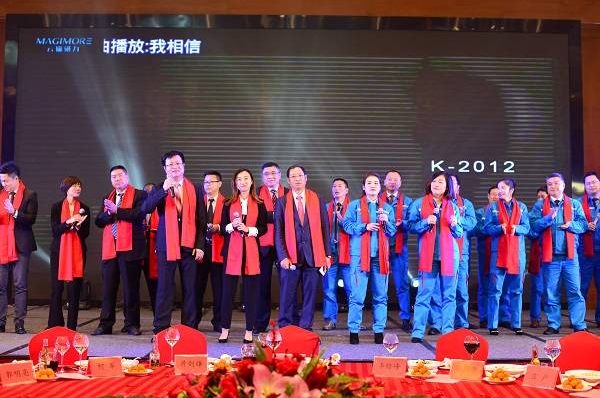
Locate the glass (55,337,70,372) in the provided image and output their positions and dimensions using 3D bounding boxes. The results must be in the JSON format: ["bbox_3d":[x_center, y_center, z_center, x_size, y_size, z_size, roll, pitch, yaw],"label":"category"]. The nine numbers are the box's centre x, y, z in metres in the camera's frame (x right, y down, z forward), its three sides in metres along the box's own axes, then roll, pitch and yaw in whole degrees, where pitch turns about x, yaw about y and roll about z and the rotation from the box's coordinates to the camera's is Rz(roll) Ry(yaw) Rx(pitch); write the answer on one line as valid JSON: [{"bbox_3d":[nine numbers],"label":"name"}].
[{"bbox_3d":[-1.419,0.930,4.980,0.087,0.220,0.087,0,-3,0],"label":"glass"}]

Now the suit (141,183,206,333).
[{"bbox_3d":[-1.230,0.588,8.100,0.600,1.500,0.400,1,-3,-3],"label":"suit"}]

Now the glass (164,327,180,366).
[{"bbox_3d":[-0.758,0.881,4.957,0.092,0.232,0.092,0,-3,0],"label":"glass"}]

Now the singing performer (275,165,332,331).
[{"bbox_3d":[0.041,0.518,8.550,0.580,1.720,0.340,0,-3,-3],"label":"singing performer"}]

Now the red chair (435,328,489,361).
[{"bbox_3d":[1.092,1.376,5.742,0.430,0.940,0.530,-1,-4,16],"label":"red chair"}]

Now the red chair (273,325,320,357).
[{"bbox_3d":[-0.030,1.330,5.459,0.440,0.950,0.540,0,-3,0],"label":"red chair"}]

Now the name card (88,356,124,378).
[{"bbox_3d":[-1.131,0.983,4.880,0.195,0.115,0.080,1,-4,-17],"label":"name card"}]

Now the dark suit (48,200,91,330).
[{"bbox_3d":[-2.412,0.696,8.720,0.430,1.380,0.310,1,-4,-14],"label":"dark suit"}]

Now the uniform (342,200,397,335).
[{"bbox_3d":[0.662,0.642,8.050,0.530,1.330,0.340,0,-3,-1],"label":"uniform"}]

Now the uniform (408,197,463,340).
[{"bbox_3d":[1.325,0.680,8.150,0.520,1.380,0.360,0,-3,14],"label":"uniform"}]

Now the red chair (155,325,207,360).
[{"bbox_3d":[-0.776,1.319,5.411,0.440,0.950,0.540,1,-3,-8],"label":"red chair"}]

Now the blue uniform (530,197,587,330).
[{"bbox_3d":[2.754,0.685,8.843,0.560,1.420,0.360,0,-3,12],"label":"blue uniform"}]

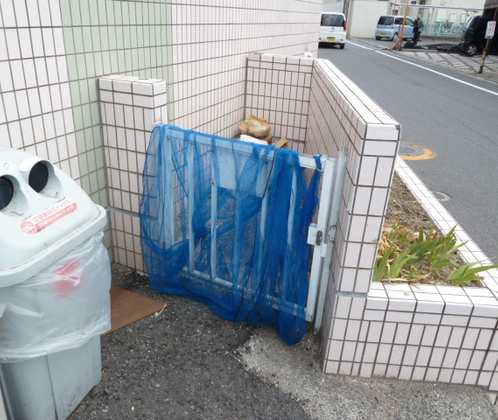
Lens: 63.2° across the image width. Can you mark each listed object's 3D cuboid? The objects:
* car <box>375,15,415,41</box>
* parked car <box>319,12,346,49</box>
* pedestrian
[{"bbox_3d":[10.802,-12.889,28.849,3.395,1.600,1.475,-18,32,-38],"label":"car"},{"bbox_3d":[4.331,-9.706,21.892,1.475,1.670,3.395,4,25,2],"label":"parked car"},{"bbox_3d":[9.556,-10.120,22.800,0.320,1.670,0.470,-11,28,-27],"label":"pedestrian"}]

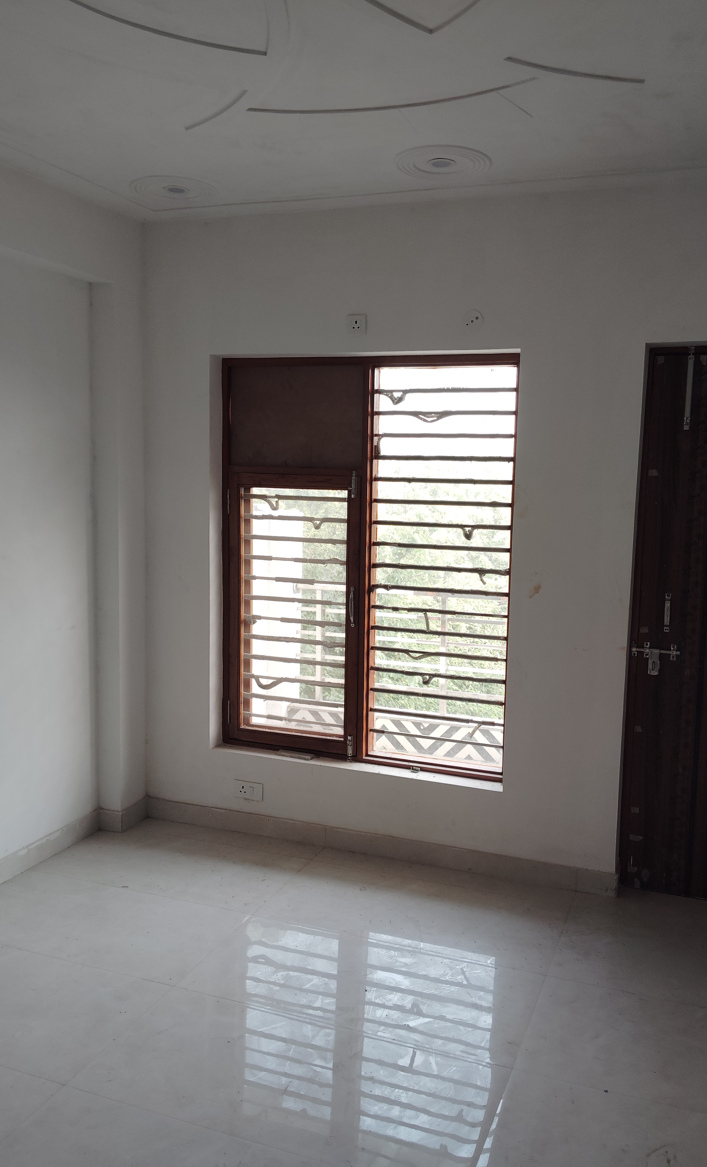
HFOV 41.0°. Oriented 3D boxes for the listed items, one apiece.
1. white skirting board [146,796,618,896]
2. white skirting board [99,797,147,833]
[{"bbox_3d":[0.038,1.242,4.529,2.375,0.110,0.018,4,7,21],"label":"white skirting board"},{"bbox_3d":[-1.175,1.179,4.856,0.127,0.110,0.247,4,7,21],"label":"white skirting board"}]

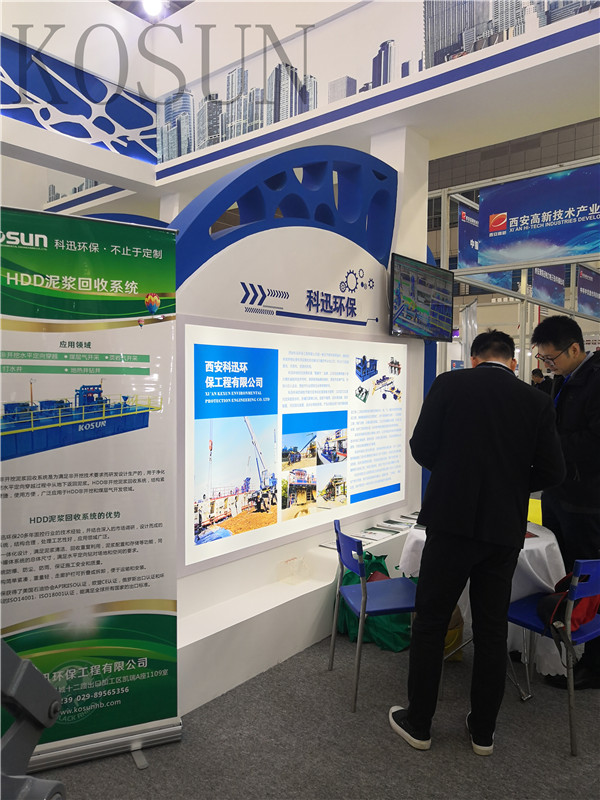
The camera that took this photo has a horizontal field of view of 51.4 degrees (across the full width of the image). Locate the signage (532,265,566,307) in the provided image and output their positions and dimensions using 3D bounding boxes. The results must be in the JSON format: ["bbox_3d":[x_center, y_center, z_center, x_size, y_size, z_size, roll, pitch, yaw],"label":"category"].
[{"bbox_3d":[4.450,-2.200,11.110,0.030,0.940,1.830,1,2,38],"label":"signage"}]

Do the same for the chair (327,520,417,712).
[{"bbox_3d":[0.400,0.989,2.979,0.450,0.755,0.430,0,2,-13],"label":"chair"}]

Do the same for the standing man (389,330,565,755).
[{"bbox_3d":[0.770,0.540,2.680,0.670,1.670,0.530,0,2,11],"label":"standing man"}]

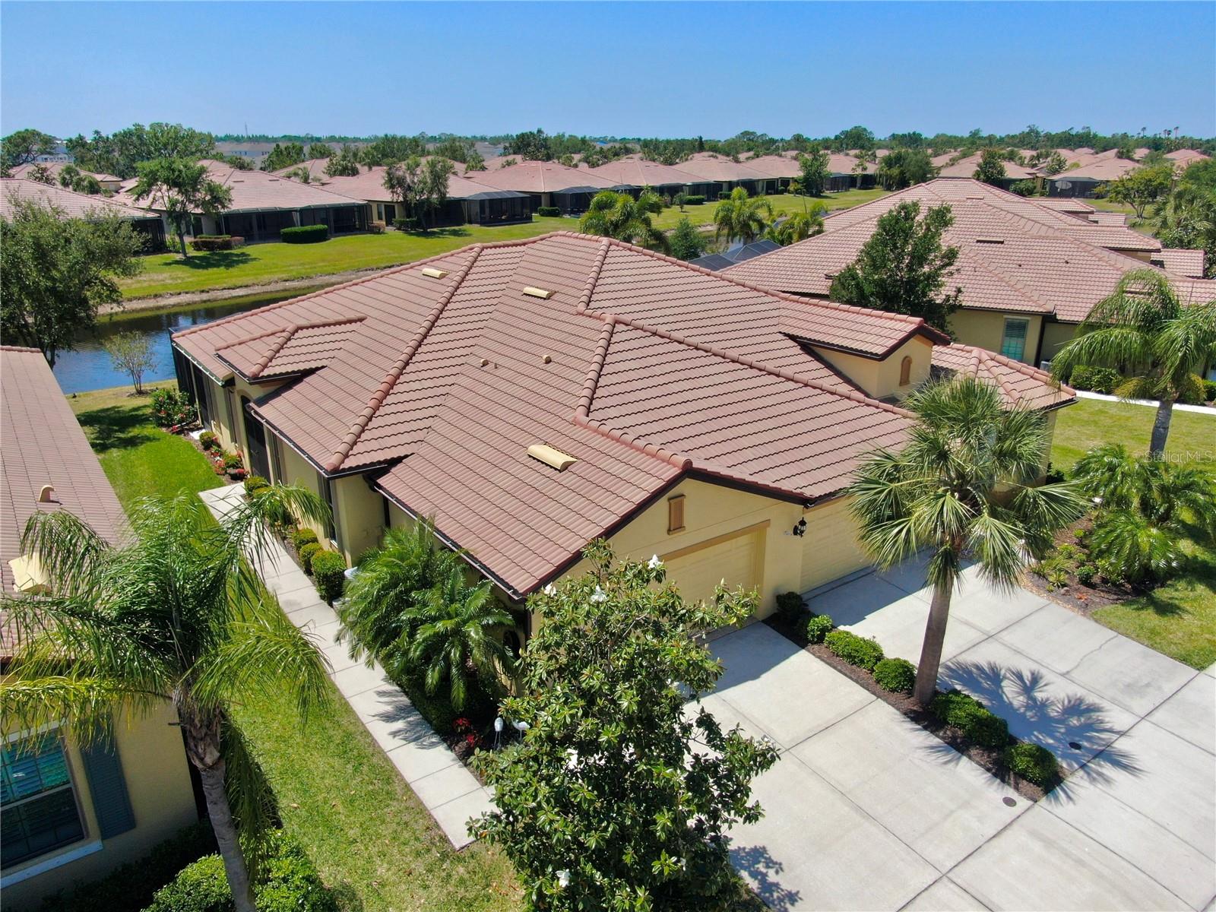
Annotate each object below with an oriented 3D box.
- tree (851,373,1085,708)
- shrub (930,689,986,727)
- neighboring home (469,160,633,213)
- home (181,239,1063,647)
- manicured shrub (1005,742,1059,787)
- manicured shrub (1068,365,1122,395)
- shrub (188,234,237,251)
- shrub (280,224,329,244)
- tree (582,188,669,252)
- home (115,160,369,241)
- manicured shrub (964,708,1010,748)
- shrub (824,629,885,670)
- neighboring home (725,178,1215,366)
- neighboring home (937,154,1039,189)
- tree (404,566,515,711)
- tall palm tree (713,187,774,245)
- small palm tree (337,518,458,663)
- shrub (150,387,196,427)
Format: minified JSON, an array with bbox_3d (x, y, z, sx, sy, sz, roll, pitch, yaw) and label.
[{"bbox_3d":[5.870,1.734,14.472,3.750,5.950,3.750,-14,25,-33],"label":"tree"},{"bbox_3d":[6.138,4.437,14.840,0.720,0.620,0.950,-14,25,-33],"label":"shrub"},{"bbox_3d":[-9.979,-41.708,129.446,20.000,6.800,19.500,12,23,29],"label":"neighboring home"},{"bbox_3d":[-1.441,-3.964,28.199,20.260,6.860,25.440,-14,25,-33],"label":"home"},{"bbox_3d":[6.890,5.000,13.700,0.700,0.551,0.780,-14,25,-33],"label":"manicured shrub"},{"bbox_3d":[19.580,-3.060,33.930,1.932,1.103,1.155,13,24,32],"label":"manicured shrub"},{"bbox_3d":[-39.270,-21.588,83.678,4.600,1.200,2.200,-4,21,-11],"label":"shrub"},{"bbox_3d":[-30.230,-22.130,84.180,4.460,1.659,1.700,-13,24,-31],"label":"shrub"},{"bbox_3d":[1.096,-15.055,58.955,5.800,6.300,5.000,-14,25,-33],"label":"tree"},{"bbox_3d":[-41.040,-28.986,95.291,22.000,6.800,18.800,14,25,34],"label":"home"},{"bbox_3d":[6.510,4.660,14.480,0.726,0.578,0.759,0,20,0],"label":"manicured shrub"},{"bbox_3d":[4.830,3.800,16.590,0.750,0.515,1.302,-14,25,-33],"label":"shrub"},{"bbox_3d":[20.105,-11.665,50.179,25.440,6.860,20.260,9,23,23],"label":"neighboring home"},{"bbox_3d":[77.461,-57.877,172.081,20.000,6.700,23.000,7,22,17],"label":"neighboring home"},{"bbox_3d":[-2.697,3.391,14.840,2.350,2.600,2.350,0,21,0],"label":"tree"},{"bbox_3d":[10.835,-18.390,67.957,4.600,6.300,4.600,0,21,0],"label":"tall palm tree"},{"bbox_3d":[-3.932,2.581,16.176,2.600,3.200,2.700,-14,25,-33],"label":"small palm tree"},{"bbox_3d":[-15.380,-1.700,29.880,1.448,1.330,1.575,-14,25,-33],"label":"shrub"}]

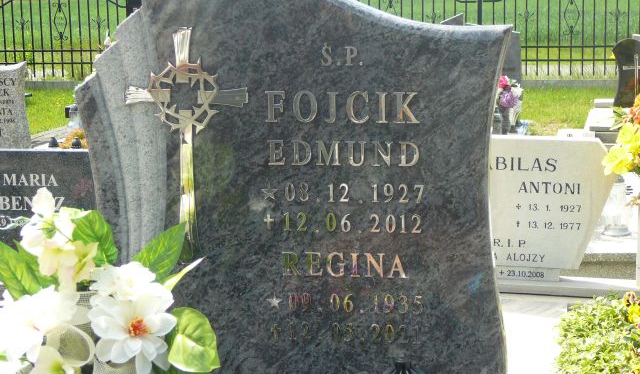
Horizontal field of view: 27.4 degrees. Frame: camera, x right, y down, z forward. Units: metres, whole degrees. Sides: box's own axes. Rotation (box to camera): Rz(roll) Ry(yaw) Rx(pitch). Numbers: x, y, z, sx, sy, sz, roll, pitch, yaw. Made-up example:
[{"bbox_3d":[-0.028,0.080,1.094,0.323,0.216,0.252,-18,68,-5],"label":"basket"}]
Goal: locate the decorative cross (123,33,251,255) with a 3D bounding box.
[{"bbox_3d":[-0.226,-0.071,2.244,0.218,0.400,0.020,1,10,11],"label":"decorative cross"}]

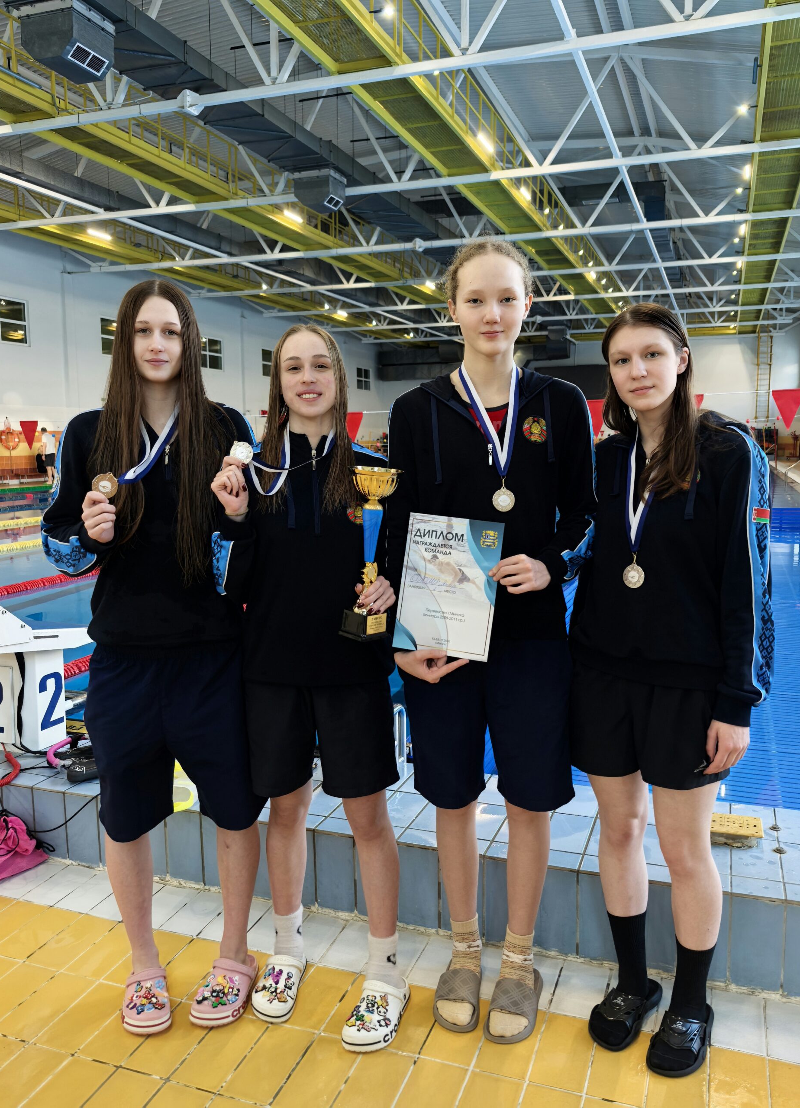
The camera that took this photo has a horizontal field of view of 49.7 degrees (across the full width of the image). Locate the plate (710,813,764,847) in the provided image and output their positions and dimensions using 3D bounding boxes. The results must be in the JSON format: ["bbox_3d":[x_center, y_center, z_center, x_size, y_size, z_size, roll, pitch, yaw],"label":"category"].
[{"bbox_3d":[0.975,0.806,2.524,0.150,0.036,0.140,2,7,19],"label":"plate"}]

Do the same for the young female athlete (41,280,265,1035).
[{"bbox_3d":[-0.557,0.255,2.047,0.530,1.755,0.350,-1,7,-3],"label":"young female athlete"}]

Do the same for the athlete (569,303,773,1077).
[{"bbox_3d":[0.613,0.295,1.960,0.470,1.690,0.340,4,8,28],"label":"athlete"}]

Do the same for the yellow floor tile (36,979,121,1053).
[{"bbox_3d":[-0.764,1.137,2.121,0.120,0.010,0.245,2,7,19],"label":"yellow floor tile"}]

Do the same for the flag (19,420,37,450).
[{"bbox_3d":[-4.207,-1.347,9.800,0.255,0.335,0.010,2,8,20],"label":"flag"}]

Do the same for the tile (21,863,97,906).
[{"bbox_3d":[-1.070,1.059,2.755,0.120,0.010,0.244,2,8,19],"label":"tile"}]

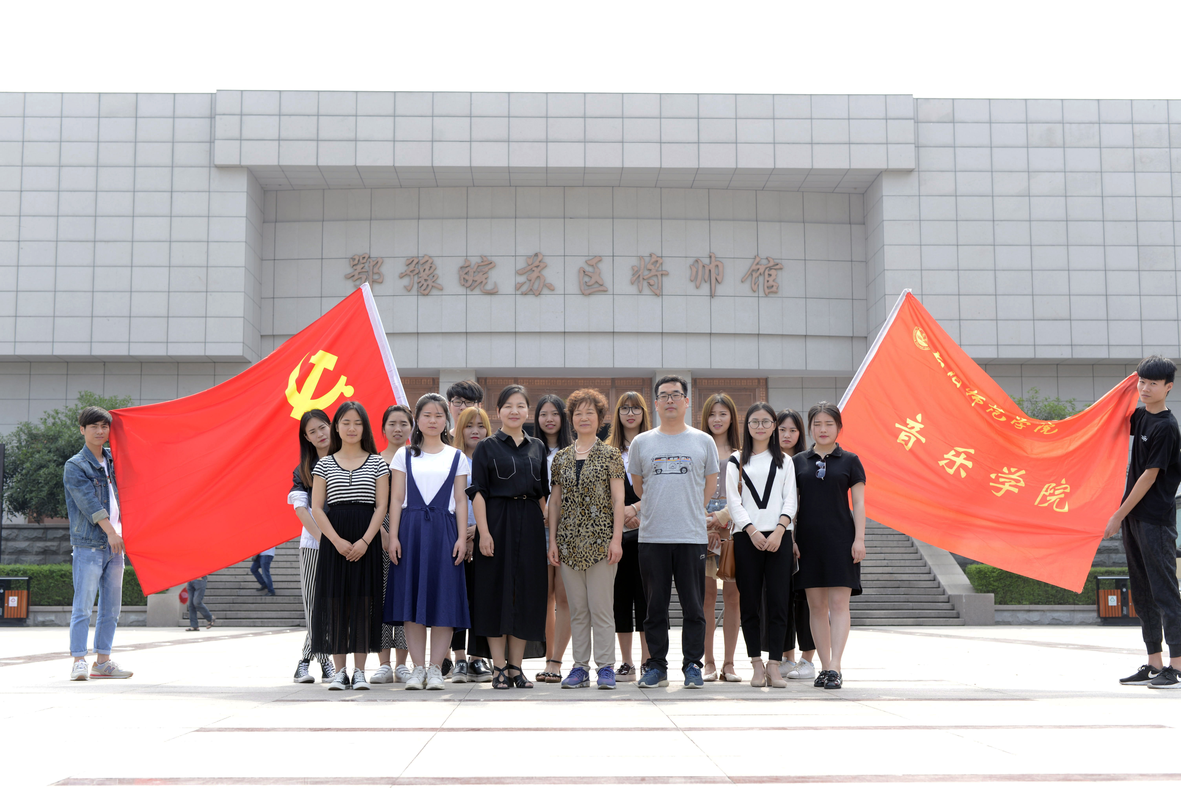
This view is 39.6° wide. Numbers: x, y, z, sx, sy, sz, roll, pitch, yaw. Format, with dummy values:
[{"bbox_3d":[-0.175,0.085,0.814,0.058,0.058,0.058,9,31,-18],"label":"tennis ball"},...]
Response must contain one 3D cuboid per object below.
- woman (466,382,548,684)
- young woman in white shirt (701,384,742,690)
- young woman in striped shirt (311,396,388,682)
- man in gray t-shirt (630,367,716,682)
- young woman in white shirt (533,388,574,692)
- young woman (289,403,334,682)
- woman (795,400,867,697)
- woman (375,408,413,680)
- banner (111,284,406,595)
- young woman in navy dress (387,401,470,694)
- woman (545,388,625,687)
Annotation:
[{"bbox_3d":[-0.460,0.806,9.418,0.460,1.732,0.330,1,-7,-13],"label":"woman"},{"bbox_3d":[0.773,0.838,9.713,0.420,1.695,0.300,-2,-7,10],"label":"young woman in white shirt"},{"bbox_3d":[-1.347,0.853,9.370,0.450,1.633,0.330,1,-7,-10],"label":"young woman in striped shirt"},{"bbox_3d":[0.463,0.755,9.139,0.500,1.725,0.320,-1,-7,3],"label":"man in gray t-shirt"},{"bbox_3d":[-0.229,0.849,9.802,0.420,1.705,0.280,-1,-7,8],"label":"young woman in white shirt"},{"bbox_3d":[-1.643,0.893,9.723,0.440,1.611,0.310,2,-7,-18],"label":"young woman"},{"bbox_3d":[1.314,0.846,9.319,0.440,1.619,0.320,-2,-7,11],"label":"woman"},{"bbox_3d":[-1.166,0.905,10.016,0.430,1.685,0.320,0,-7,-3],"label":"woman"},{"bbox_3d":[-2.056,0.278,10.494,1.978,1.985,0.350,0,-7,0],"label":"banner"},{"bbox_3d":[-0.898,0.805,9.072,0.480,1.622,0.310,0,-7,-3],"label":"young woman in navy dress"},{"bbox_3d":[-0.021,0.816,9.411,0.450,1.709,0.320,-1,-7,3],"label":"woman"}]

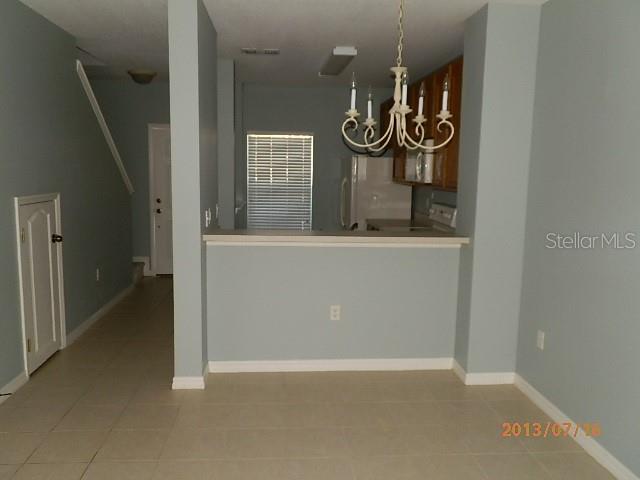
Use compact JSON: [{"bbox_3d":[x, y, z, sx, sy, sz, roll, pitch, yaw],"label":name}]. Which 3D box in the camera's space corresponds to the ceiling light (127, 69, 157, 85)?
[{"bbox_3d":[-2.082,-1.908,6.100,0.335,0.150,0.335,0,8,-5],"label":"ceiling light"}]

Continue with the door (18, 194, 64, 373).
[{"bbox_3d":[-2.094,0.310,3.903,0.060,1.292,0.699,0,8,-5],"label":"door"}]

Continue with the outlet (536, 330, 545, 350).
[{"bbox_3d":[1.441,0.658,3.384,0.012,0.118,0.074,0,8,-5],"label":"outlet"}]

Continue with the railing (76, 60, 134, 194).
[{"bbox_3d":[-2.244,-1.087,5.460,0.110,1.246,1.733,0,8,-5],"label":"railing"}]

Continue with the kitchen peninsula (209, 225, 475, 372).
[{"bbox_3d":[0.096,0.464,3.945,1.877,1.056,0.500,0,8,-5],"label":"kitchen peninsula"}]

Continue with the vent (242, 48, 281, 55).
[{"bbox_3d":[-0.566,-1.795,4.954,0.360,0.025,0.200,0,8,-5],"label":"vent"}]

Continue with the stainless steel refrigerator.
[{"bbox_3d":[0.709,-0.240,6.851,0.790,1.687,0.820,0,8,-5],"label":"stainless steel refrigerator"}]

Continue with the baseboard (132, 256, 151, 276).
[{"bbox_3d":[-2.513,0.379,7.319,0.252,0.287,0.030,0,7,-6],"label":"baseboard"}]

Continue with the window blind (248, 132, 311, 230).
[{"bbox_3d":[-0.554,-0.793,7.189,0.912,1.338,0.060,0,8,-5],"label":"window blind"}]

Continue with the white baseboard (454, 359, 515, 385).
[{"bbox_3d":[1.222,0.980,3.888,0.353,0.091,0.296,0,8,-5],"label":"white baseboard"}]

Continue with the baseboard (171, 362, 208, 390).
[{"bbox_3d":[-0.918,0.965,3.704,0.222,0.091,0.289,0,8,-5],"label":"baseboard"}]

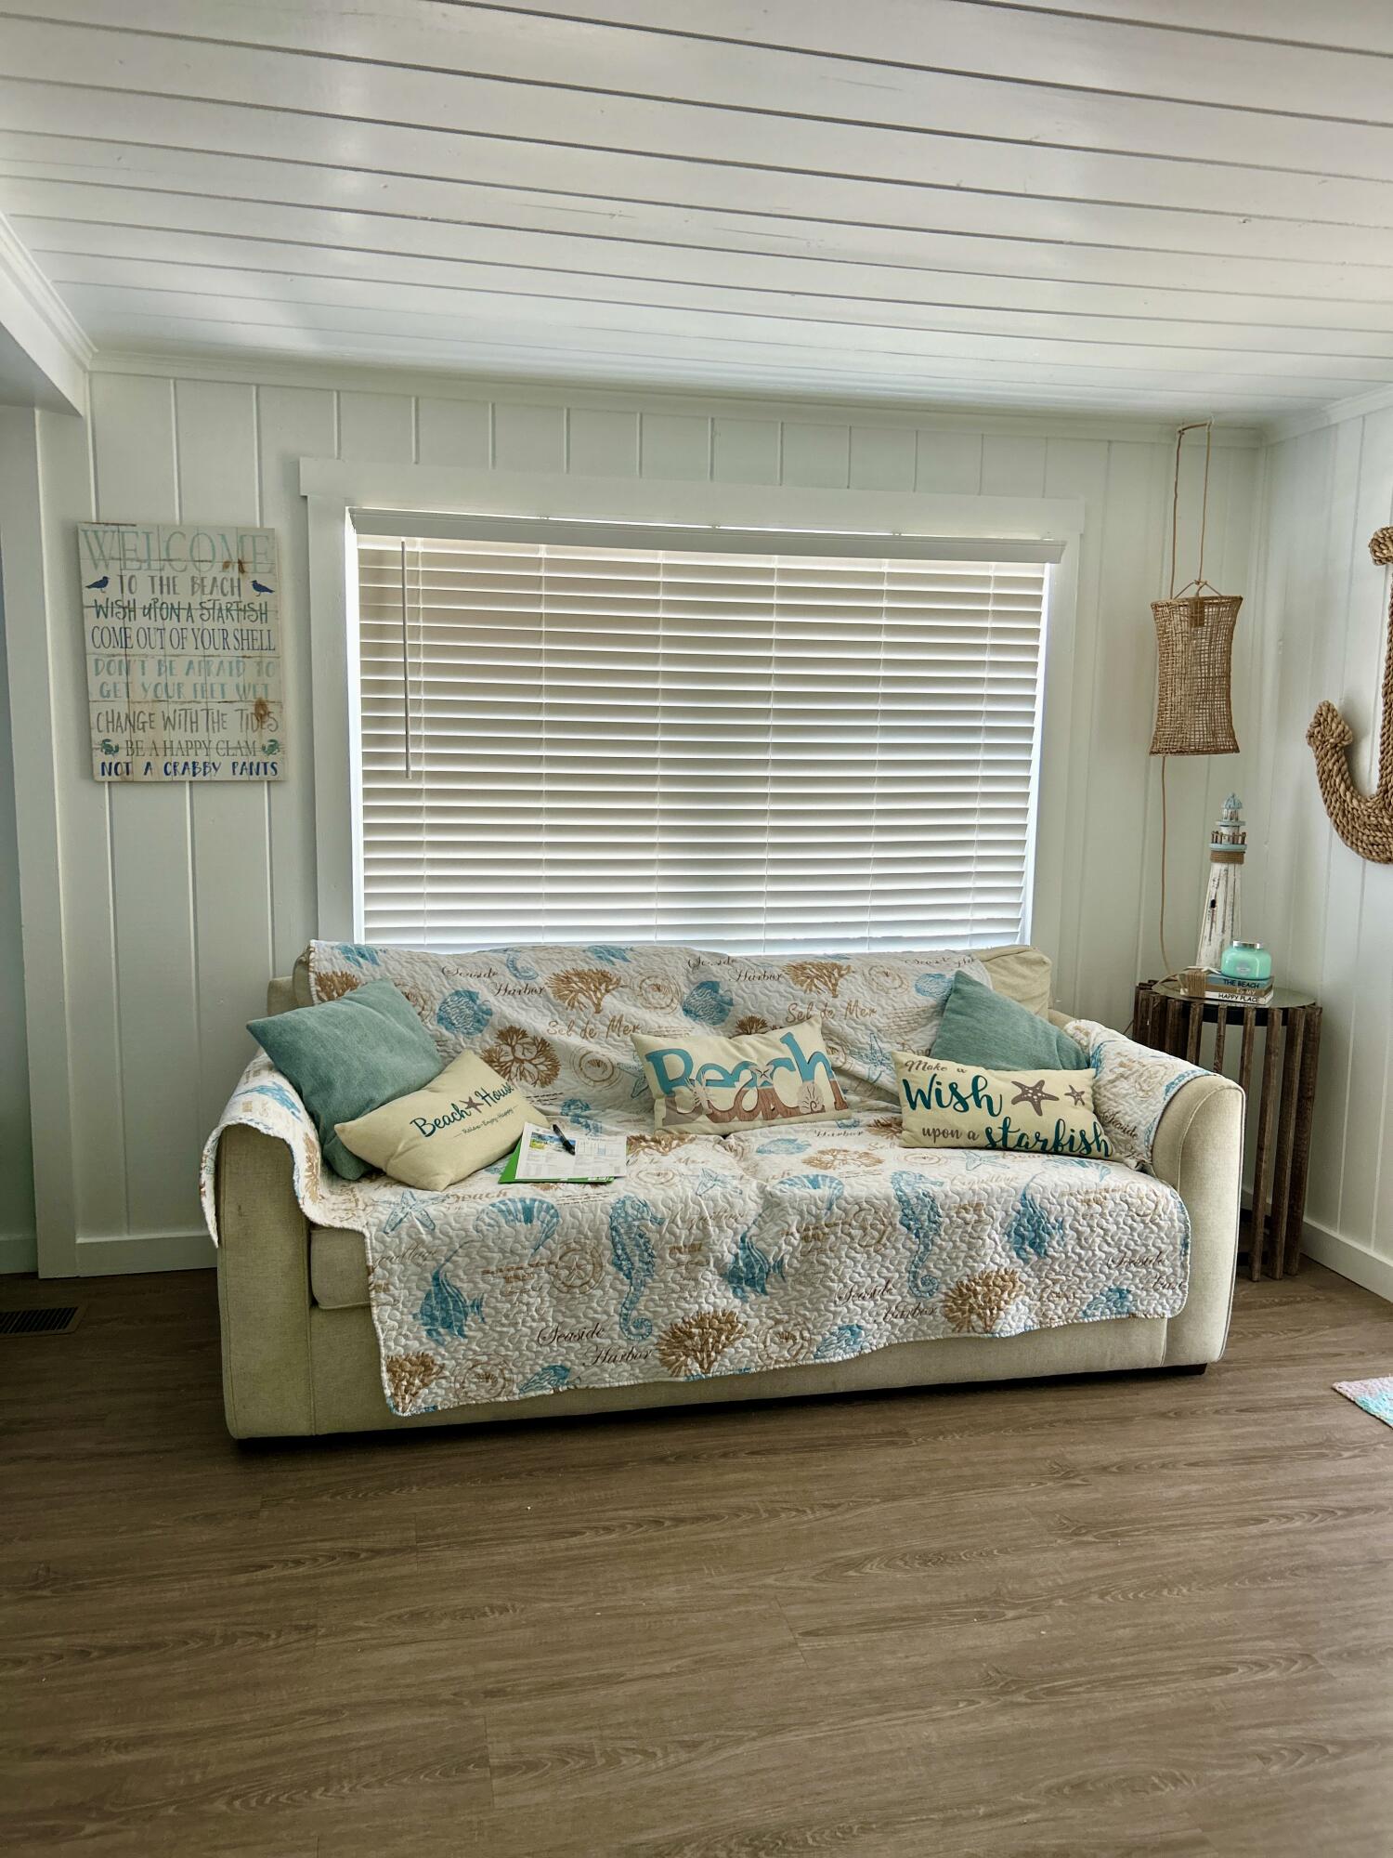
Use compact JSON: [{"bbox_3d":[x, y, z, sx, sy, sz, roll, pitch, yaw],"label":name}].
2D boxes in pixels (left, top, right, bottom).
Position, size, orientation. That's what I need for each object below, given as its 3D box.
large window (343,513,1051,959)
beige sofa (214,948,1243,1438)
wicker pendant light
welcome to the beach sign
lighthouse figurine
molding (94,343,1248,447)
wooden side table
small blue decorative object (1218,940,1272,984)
[{"bbox_3d":[0.055,-0.451,3.629,1.802,1.094,0.060,-1,8,-13],"label":"large window"},{"bbox_3d":[0.042,0.454,3.137,2.133,0.790,0.837,-1,8,-10],"label":"beige sofa"},{"bbox_3d":[1.363,-0.911,3.757,0.228,0.884,0.228,-1,8,-13],"label":"wicker pendant light"},{"bbox_3d":[-1.219,-0.652,3.325,0.436,0.595,0.022,-1,8,-13],"label":"welcome to the beach sign"},{"bbox_3d":[1.404,-0.093,3.706,0.125,0.527,0.125,-1,8,-13],"label":"lighthouse figurine"},{"bbox_3d":[0.102,-1.330,3.535,3.058,0.055,0.045,-1,8,-13],"label":"molding"},{"bbox_3d":[1.398,0.517,3.732,0.466,0.702,0.466,-1,8,-13],"label":"wooden side table"},{"bbox_3d":[1.410,0.079,3.584,0.120,0.088,0.120,-1,8,-13],"label":"small blue decorative object"}]

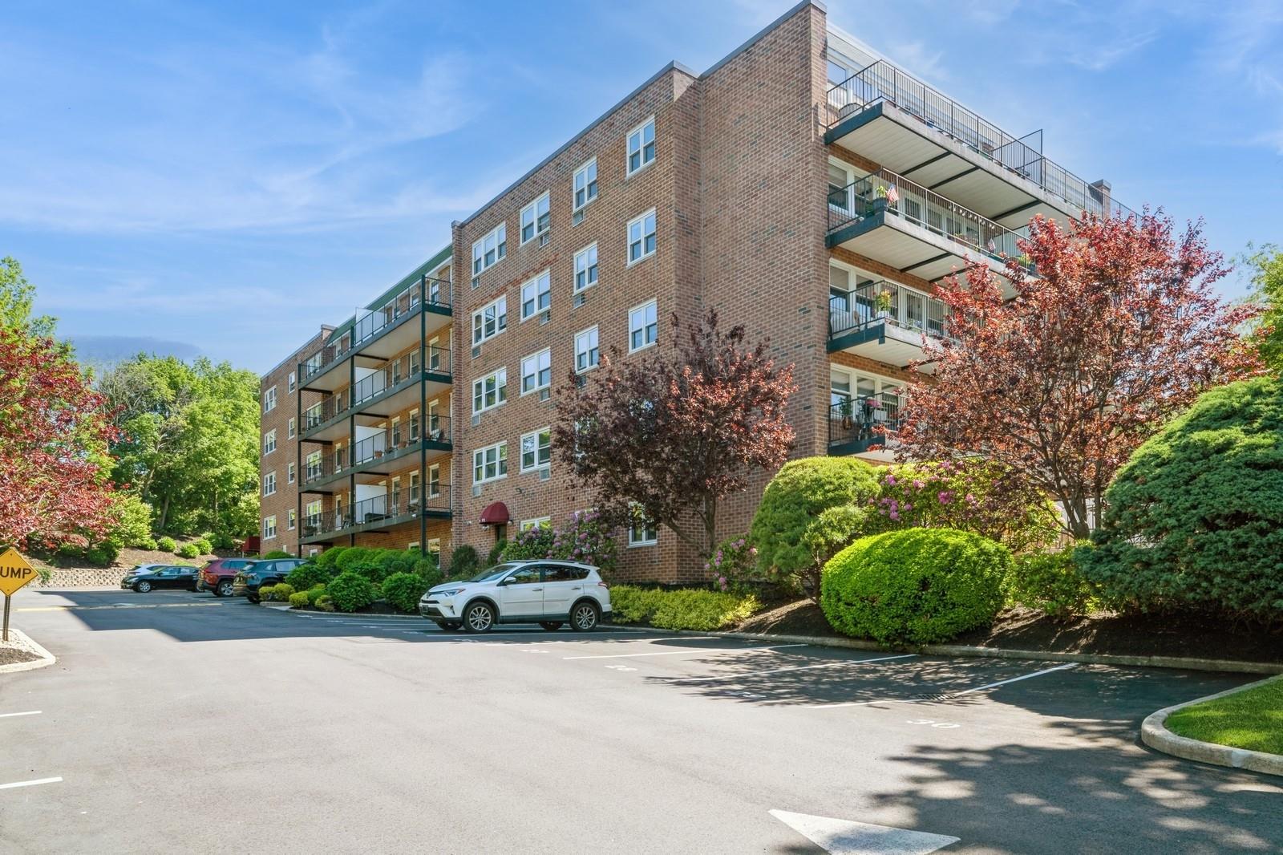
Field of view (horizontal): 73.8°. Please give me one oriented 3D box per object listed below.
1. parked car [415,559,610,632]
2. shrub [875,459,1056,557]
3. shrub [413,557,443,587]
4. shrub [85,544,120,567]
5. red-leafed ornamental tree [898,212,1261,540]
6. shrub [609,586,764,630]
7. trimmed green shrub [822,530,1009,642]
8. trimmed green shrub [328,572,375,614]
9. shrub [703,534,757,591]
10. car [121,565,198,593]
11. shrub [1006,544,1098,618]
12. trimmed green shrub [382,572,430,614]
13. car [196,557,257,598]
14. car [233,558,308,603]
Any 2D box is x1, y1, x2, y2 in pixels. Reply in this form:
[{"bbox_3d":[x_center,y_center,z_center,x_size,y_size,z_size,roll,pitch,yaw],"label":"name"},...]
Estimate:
[{"bbox_3d":[-3.000,4.047,20.500,4.600,1.700,1.850,7,-12,-35],"label":"parked car"},{"bbox_3d":[7.161,2.026,19.000,4.200,2.600,2.700,-2,-7,21],"label":"shrub"},{"bbox_3d":[-7.117,4.892,28.500,1.000,1.100,1.000,2,-7,-14],"label":"shrub"},{"bbox_3d":[-33.743,7.992,53.500,2.100,1.400,1.900,4,-7,-32],"label":"shrub"},{"bbox_3d":[8.750,-0.962,17.100,7.100,6.600,6.300,-5,-11,27],"label":"red-leafed ornamental tree"},{"bbox_3d":[0.850,4.543,21.600,1.500,0.950,4.400,8,-13,-37],"label":"shrub"},{"bbox_3d":[5.236,3.037,16.300,3.600,2.100,2.900,-4,-7,30],"label":"trimmed green shrub"},{"bbox_3d":[-9.900,5.609,29.100,1.650,1.400,1.600,4,-11,-20],"label":"trimmed green shrub"},{"bbox_3d":[2.435,3.630,22.700,1.550,1.550,1.400,-1,-6,6],"label":"shrub"},{"bbox_3d":[-26.400,8.526,48.000,4.800,1.460,1.820,7,-12,-35],"label":"car"},{"bbox_3d":[7.892,2.959,16.400,1.950,1.400,1.700,-3,-7,26],"label":"shrub"},{"bbox_3d":[-7.273,5.104,26.400,1.450,1.280,1.400,2,-7,-15],"label":"trimmed green shrub"},{"bbox_3d":[-17.700,6.872,39.100,4.600,1.700,1.860,8,-13,-39],"label":"car"},{"bbox_3d":[-13.300,5.971,33.200,4.600,1.690,1.860,8,-13,-40],"label":"car"}]

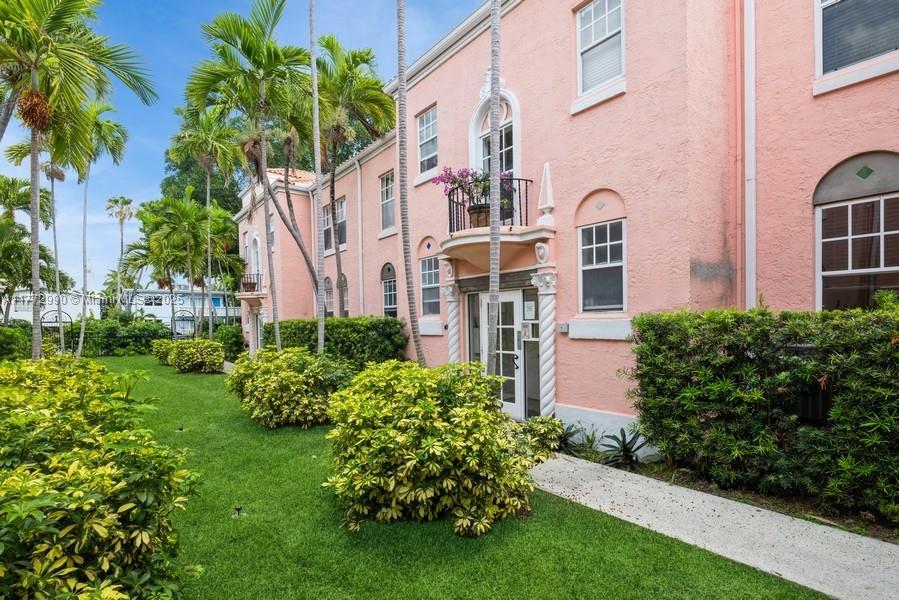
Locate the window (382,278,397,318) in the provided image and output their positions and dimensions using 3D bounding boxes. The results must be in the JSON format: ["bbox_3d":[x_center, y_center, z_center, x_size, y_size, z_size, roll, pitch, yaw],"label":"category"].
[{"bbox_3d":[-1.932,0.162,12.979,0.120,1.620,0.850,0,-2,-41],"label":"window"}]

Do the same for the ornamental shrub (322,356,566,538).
[{"bbox_3d":[0.000,1.200,3.870,2.100,1.250,1.650,-1,-2,0],"label":"ornamental shrub"}]

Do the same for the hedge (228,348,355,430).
[{"bbox_3d":[-2.770,1.410,6.950,1.800,1.170,2.100,1,-3,-40],"label":"hedge"}]

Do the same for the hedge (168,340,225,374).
[{"bbox_3d":[-8.953,1.954,14.200,1.550,1.030,1.700,0,-2,-42],"label":"hedge"}]

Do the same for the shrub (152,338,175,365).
[{"bbox_3d":[-10.750,1.960,15.500,1.400,0.970,1.500,1,-3,-40],"label":"shrub"}]

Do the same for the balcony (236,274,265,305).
[{"bbox_3d":[-7.670,-0.450,15.500,0.680,1.240,1.750,1,-3,-40],"label":"balcony"}]

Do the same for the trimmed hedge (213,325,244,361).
[{"bbox_3d":[-9.907,1.914,18.000,1.100,1.500,1.400,0,-2,-42],"label":"trimmed hedge"}]

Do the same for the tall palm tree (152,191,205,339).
[{"bbox_3d":[-12.800,-1.330,19.000,2.800,7.800,2.800,1,-3,-34],"label":"tall palm tree"}]

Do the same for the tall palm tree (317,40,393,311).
[{"bbox_3d":[-2.600,-2.350,10.300,2.400,8.900,2.400,-1,-2,0],"label":"tall palm tree"}]

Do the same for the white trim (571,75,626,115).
[{"bbox_3d":[1.938,-2.674,5.252,0.130,0.200,0.770,0,-2,-42],"label":"white trim"}]

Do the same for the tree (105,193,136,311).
[{"bbox_3d":[-33.000,-3.400,40.000,2.600,14.200,2.600,1,-3,-40],"label":"tree"}]

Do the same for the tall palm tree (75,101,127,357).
[{"bbox_3d":[-16.957,-3.435,19.200,2.700,12.000,2.700,0,-2,-42],"label":"tall palm tree"}]

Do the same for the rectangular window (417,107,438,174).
[{"bbox_3d":[-0.451,-3.220,8.070,0.120,1.200,0.680,0,-2,-42],"label":"rectangular window"}]

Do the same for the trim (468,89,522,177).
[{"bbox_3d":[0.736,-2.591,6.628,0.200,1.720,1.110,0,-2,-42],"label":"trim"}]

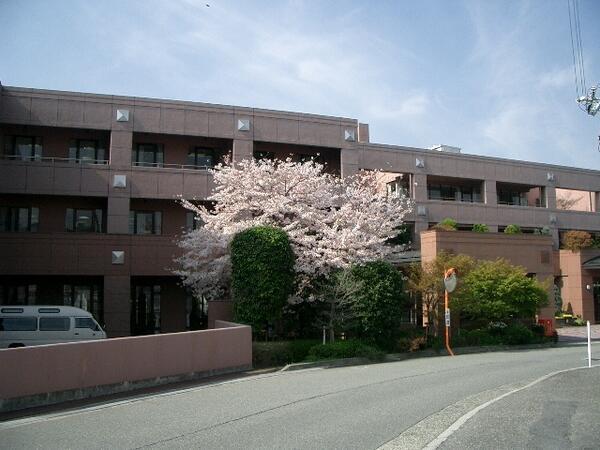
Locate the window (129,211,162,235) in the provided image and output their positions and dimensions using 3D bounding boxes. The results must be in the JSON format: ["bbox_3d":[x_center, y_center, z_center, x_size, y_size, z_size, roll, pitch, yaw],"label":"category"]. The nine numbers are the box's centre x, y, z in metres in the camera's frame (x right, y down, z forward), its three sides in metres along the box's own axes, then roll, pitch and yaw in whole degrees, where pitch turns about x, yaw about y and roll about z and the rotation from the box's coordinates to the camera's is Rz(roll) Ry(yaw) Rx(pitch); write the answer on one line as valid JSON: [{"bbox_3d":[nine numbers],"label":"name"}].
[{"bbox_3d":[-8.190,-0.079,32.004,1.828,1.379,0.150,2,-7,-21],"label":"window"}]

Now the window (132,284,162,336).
[{"bbox_3d":[-8.144,4.390,31.523,1.750,2.575,0.150,2,-7,-21],"label":"window"}]

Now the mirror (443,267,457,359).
[{"bbox_3d":[5.248,3.040,21.200,0.800,3.050,0.450,5,-8,-41],"label":"mirror"}]

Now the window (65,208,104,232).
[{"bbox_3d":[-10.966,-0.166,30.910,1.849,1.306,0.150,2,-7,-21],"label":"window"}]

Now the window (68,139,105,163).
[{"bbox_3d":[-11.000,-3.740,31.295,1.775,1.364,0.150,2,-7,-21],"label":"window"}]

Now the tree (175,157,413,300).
[{"bbox_3d":[-0.282,0.672,26.300,9.800,7.100,8.000,0,-6,-6],"label":"tree"}]

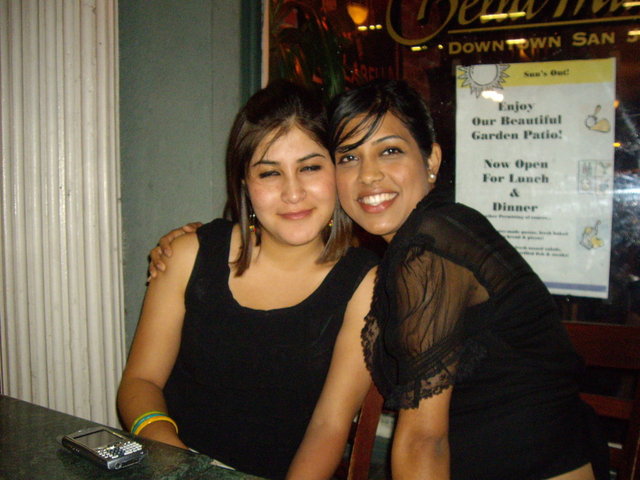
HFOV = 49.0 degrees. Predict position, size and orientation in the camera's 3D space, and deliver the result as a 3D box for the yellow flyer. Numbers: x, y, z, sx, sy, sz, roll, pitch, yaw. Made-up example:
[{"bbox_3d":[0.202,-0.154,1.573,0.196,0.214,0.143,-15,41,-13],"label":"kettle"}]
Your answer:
[{"bbox_3d":[0.394,-0.111,1.312,0.280,0.432,0.008,2,9,22],"label":"yellow flyer"}]

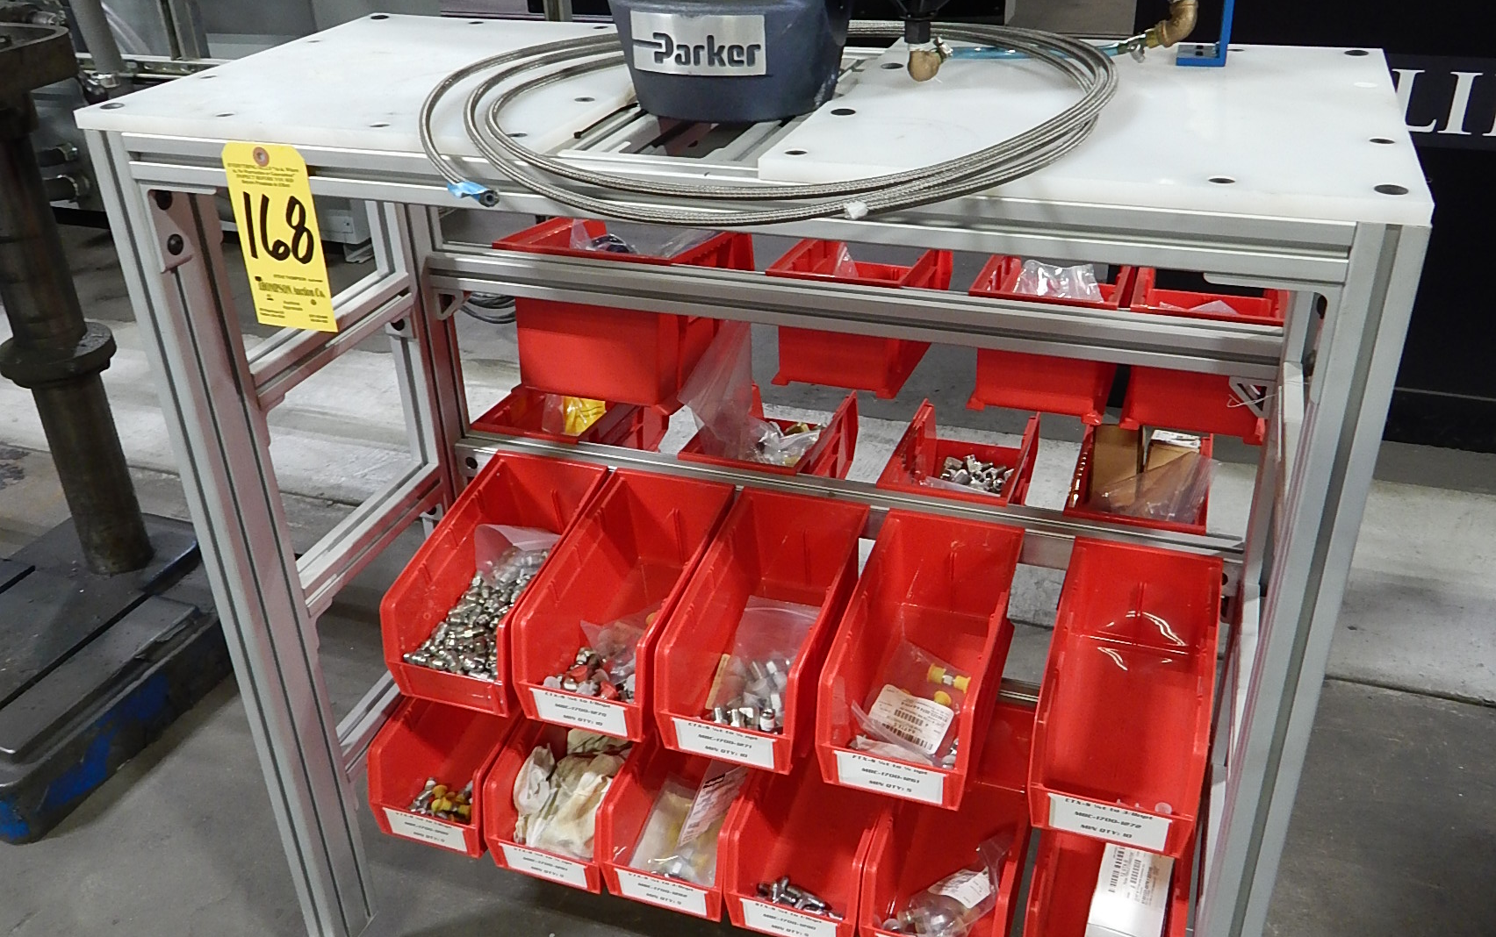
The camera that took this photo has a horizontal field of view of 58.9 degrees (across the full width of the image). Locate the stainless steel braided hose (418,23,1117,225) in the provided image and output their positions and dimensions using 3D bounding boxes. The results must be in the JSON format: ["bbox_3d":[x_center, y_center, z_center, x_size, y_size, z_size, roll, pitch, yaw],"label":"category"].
[{"bbox_3d":[0.001,-0.269,0.957,0.495,0.045,0.488,8,31,18],"label":"stainless steel braided hose"}]

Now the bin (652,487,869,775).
[{"bbox_3d":[0.023,0.161,1.356,0.140,0.125,0.277,8,38,18],"label":"bin"}]

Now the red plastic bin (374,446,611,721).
[{"bbox_3d":[-0.263,0.121,1.451,0.140,0.125,0.277,8,39,18],"label":"red plastic bin"}]

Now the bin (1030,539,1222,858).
[{"bbox_3d":[0.358,0.209,1.249,0.140,0.125,0.277,8,38,18],"label":"bin"}]

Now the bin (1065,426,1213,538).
[{"bbox_3d":[0.445,0.056,1.510,0.140,0.125,0.277,8,27,18],"label":"bin"}]

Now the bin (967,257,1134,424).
[{"bbox_3d":[0.331,-0.163,1.419,0.141,0.127,0.276,8,28,18],"label":"bin"}]

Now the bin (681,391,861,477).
[{"bbox_3d":[0.035,-0.002,1.642,0.140,0.125,0.277,8,27,18],"label":"bin"}]

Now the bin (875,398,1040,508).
[{"bbox_3d":[0.254,0.029,1.572,0.140,0.125,0.277,8,27,18],"label":"bin"}]

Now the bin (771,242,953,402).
[{"bbox_3d":[0.133,-0.193,1.503,0.140,0.125,0.277,8,27,18],"label":"bin"}]

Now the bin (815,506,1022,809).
[{"bbox_3d":[0.175,0.182,1.311,0.141,0.127,0.276,8,37,18],"label":"bin"}]

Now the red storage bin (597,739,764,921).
[{"bbox_3d":[-0.047,0.348,1.498,0.141,0.127,0.276,8,37,18],"label":"red storage bin"}]

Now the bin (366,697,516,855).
[{"bbox_3d":[-0.312,0.311,1.579,0.140,0.125,0.277,8,35,18],"label":"bin"}]

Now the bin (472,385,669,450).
[{"bbox_3d":[-0.218,-0.043,1.712,0.141,0.127,0.276,8,28,18],"label":"bin"}]

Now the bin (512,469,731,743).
[{"bbox_3d":[-0.120,0.140,1.401,0.140,0.125,0.277,8,38,18],"label":"bin"}]

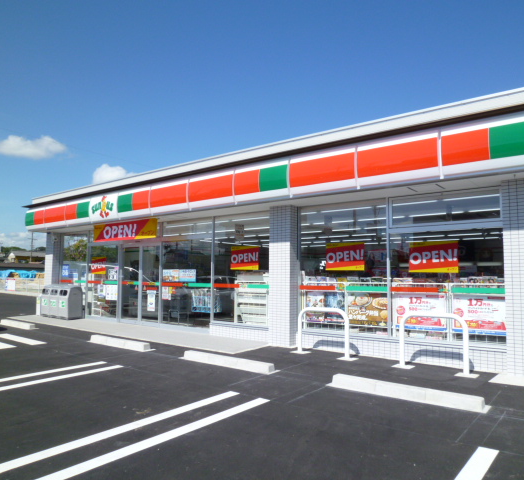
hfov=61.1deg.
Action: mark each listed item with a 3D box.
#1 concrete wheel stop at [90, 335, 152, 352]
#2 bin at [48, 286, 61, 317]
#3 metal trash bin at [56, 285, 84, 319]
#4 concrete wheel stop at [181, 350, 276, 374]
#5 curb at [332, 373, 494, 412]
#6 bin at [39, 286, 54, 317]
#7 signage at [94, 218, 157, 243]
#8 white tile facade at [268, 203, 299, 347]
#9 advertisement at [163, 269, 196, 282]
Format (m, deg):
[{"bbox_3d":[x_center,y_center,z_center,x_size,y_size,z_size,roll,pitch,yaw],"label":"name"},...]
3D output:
[{"bbox_3d":[-2.768,1.977,8.574,1.803,0.120,0.180,-3,-6,37],"label":"concrete wheel stop"},{"bbox_3d":[-5.973,1.837,13.233,0.524,0.950,0.450,-3,-6,37],"label":"bin"},{"bbox_3d":[-5.558,1.813,12.915,0.523,0.950,0.450,-3,-6,37],"label":"metal trash bin"},{"bbox_3d":[-0.558,1.877,6.895,1.780,0.125,0.180,-3,-6,37],"label":"concrete wheel stop"},{"bbox_3d":[1.629,1.755,5.207,1.810,0.127,0.185,-3,-6,37],"label":"curb"},{"bbox_3d":[-6.388,1.861,13.552,0.523,0.950,0.450,-3,-6,37],"label":"bin"},{"bbox_3d":[-3.416,-0.230,10.941,2.540,0.430,0.040,-3,-6,37],"label":"signage"},{"bbox_3d":[0.447,0.705,8.744,0.490,2.720,0.310,-3,-6,37],"label":"white tile facade"},{"bbox_3d":[-2.010,0.873,10.734,1.180,0.280,0.020,-3,-6,37],"label":"advertisement"}]

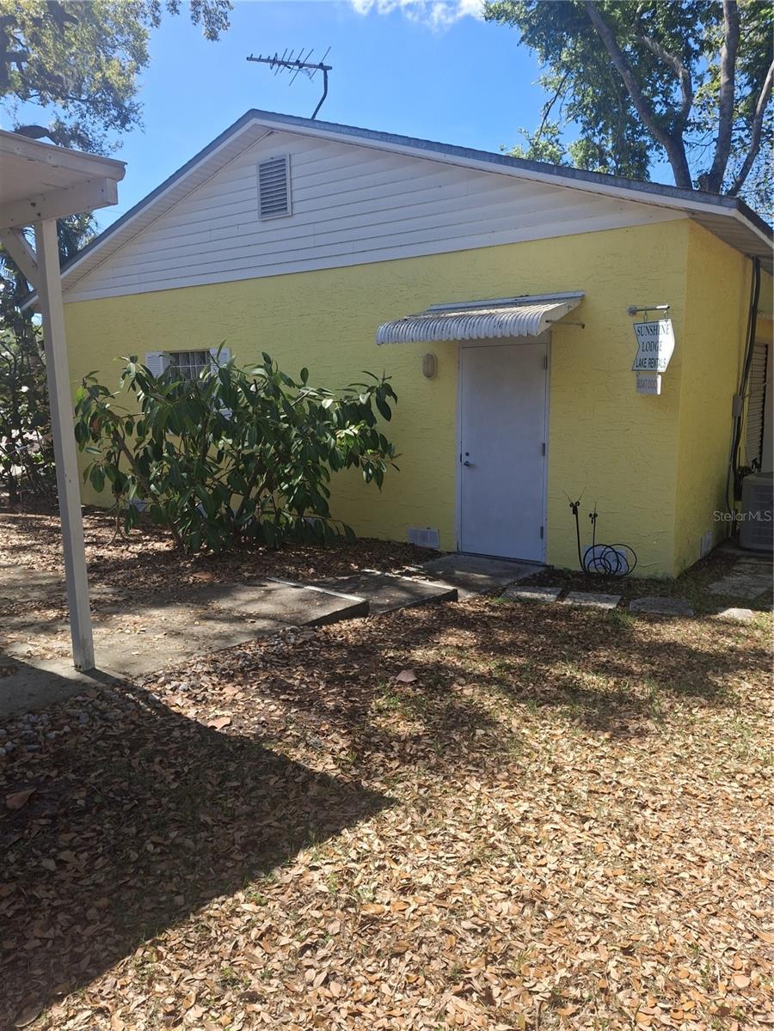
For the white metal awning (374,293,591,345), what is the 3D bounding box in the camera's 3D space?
[{"bbox_3d":[0.855,-1.828,6.894,1.620,0.470,1.000,5,11,33],"label":"white metal awning"}]

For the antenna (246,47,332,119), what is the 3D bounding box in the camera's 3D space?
[{"bbox_3d":[-1.095,-4.824,8.533,0.980,0.700,1.000,-4,9,-17],"label":"antenna"}]

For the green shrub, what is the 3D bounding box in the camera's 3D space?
[{"bbox_3d":[-1.849,-0.719,8.356,4.250,2.150,1.650,5,11,33],"label":"green shrub"}]

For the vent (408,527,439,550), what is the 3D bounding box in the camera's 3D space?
[{"bbox_3d":[0.399,0.257,8.144,0.375,0.205,0.035,5,11,33],"label":"vent"}]

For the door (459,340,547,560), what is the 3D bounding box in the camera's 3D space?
[{"bbox_3d":[1.167,-0.622,7.514,0.910,2.120,0.055,5,11,33],"label":"door"}]

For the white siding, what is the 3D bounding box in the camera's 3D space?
[{"bbox_3d":[-1.282,-3.589,8.587,9.000,1.600,0.090,5,11,33],"label":"white siding"}]

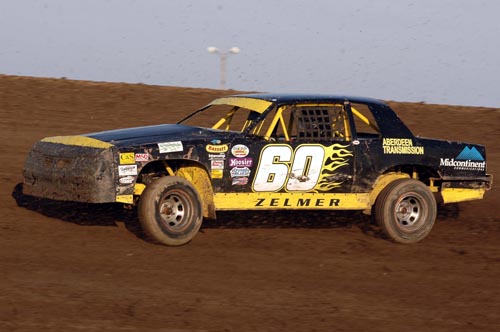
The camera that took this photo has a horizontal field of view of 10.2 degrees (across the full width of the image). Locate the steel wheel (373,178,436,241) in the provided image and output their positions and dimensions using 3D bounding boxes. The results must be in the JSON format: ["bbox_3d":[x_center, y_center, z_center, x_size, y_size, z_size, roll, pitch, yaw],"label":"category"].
[{"bbox_3d":[1.611,0.463,28.850,0.680,0.680,0.250,0,2,-32],"label":"steel wheel"}]

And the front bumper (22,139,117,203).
[{"bbox_3d":[-1.860,0.045,27.600,0.400,0.580,1.680,1,2,-31],"label":"front bumper"}]

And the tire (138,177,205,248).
[{"bbox_3d":[-0.775,0.440,27.400,0.680,0.680,0.250,0,3,-37],"label":"tire"}]

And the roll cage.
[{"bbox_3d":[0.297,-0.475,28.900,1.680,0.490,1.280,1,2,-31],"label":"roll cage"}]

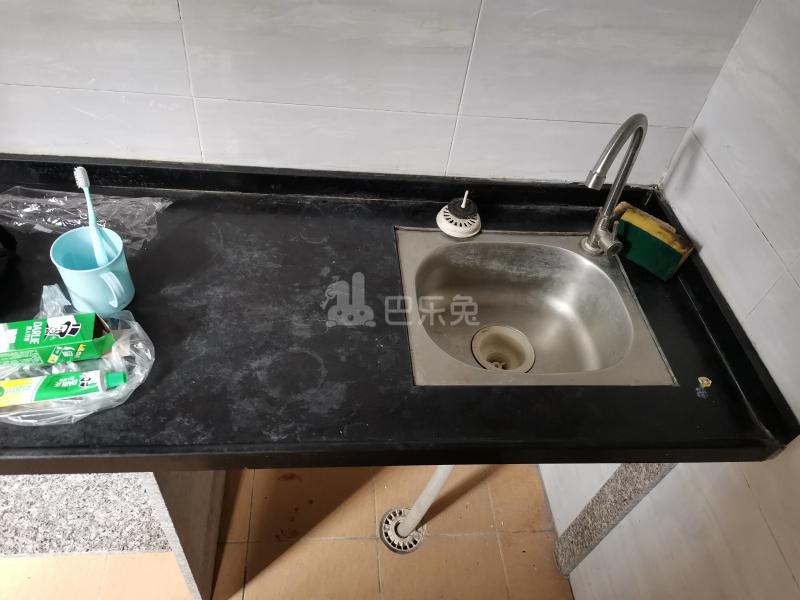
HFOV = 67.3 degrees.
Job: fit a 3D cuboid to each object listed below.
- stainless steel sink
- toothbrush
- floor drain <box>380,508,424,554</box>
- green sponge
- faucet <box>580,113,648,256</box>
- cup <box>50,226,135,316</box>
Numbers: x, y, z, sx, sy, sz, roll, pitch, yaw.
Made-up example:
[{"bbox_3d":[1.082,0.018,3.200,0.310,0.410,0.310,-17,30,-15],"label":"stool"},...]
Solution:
[{"bbox_3d":[0.181,0.051,0.963,0.368,0.150,0.307,1,48,-7],"label":"stainless steel sink"},{"bbox_3d":[-0.396,-0.078,0.782,0.014,0.186,0.019,-3,15,26],"label":"toothbrush"},{"bbox_3d":[0.009,0.559,1.458,0.107,0.012,0.107,1,48,-8],"label":"floor drain"},{"bbox_3d":[0.399,-0.090,0.967,0.111,0.067,0.031,35,59,19],"label":"green sponge"},{"bbox_3d":[0.310,-0.140,0.873,0.062,0.265,0.169,35,53,22],"label":"faucet"},{"bbox_3d":[-0.392,-0.031,0.784,0.101,0.088,0.082,38,54,23],"label":"cup"}]

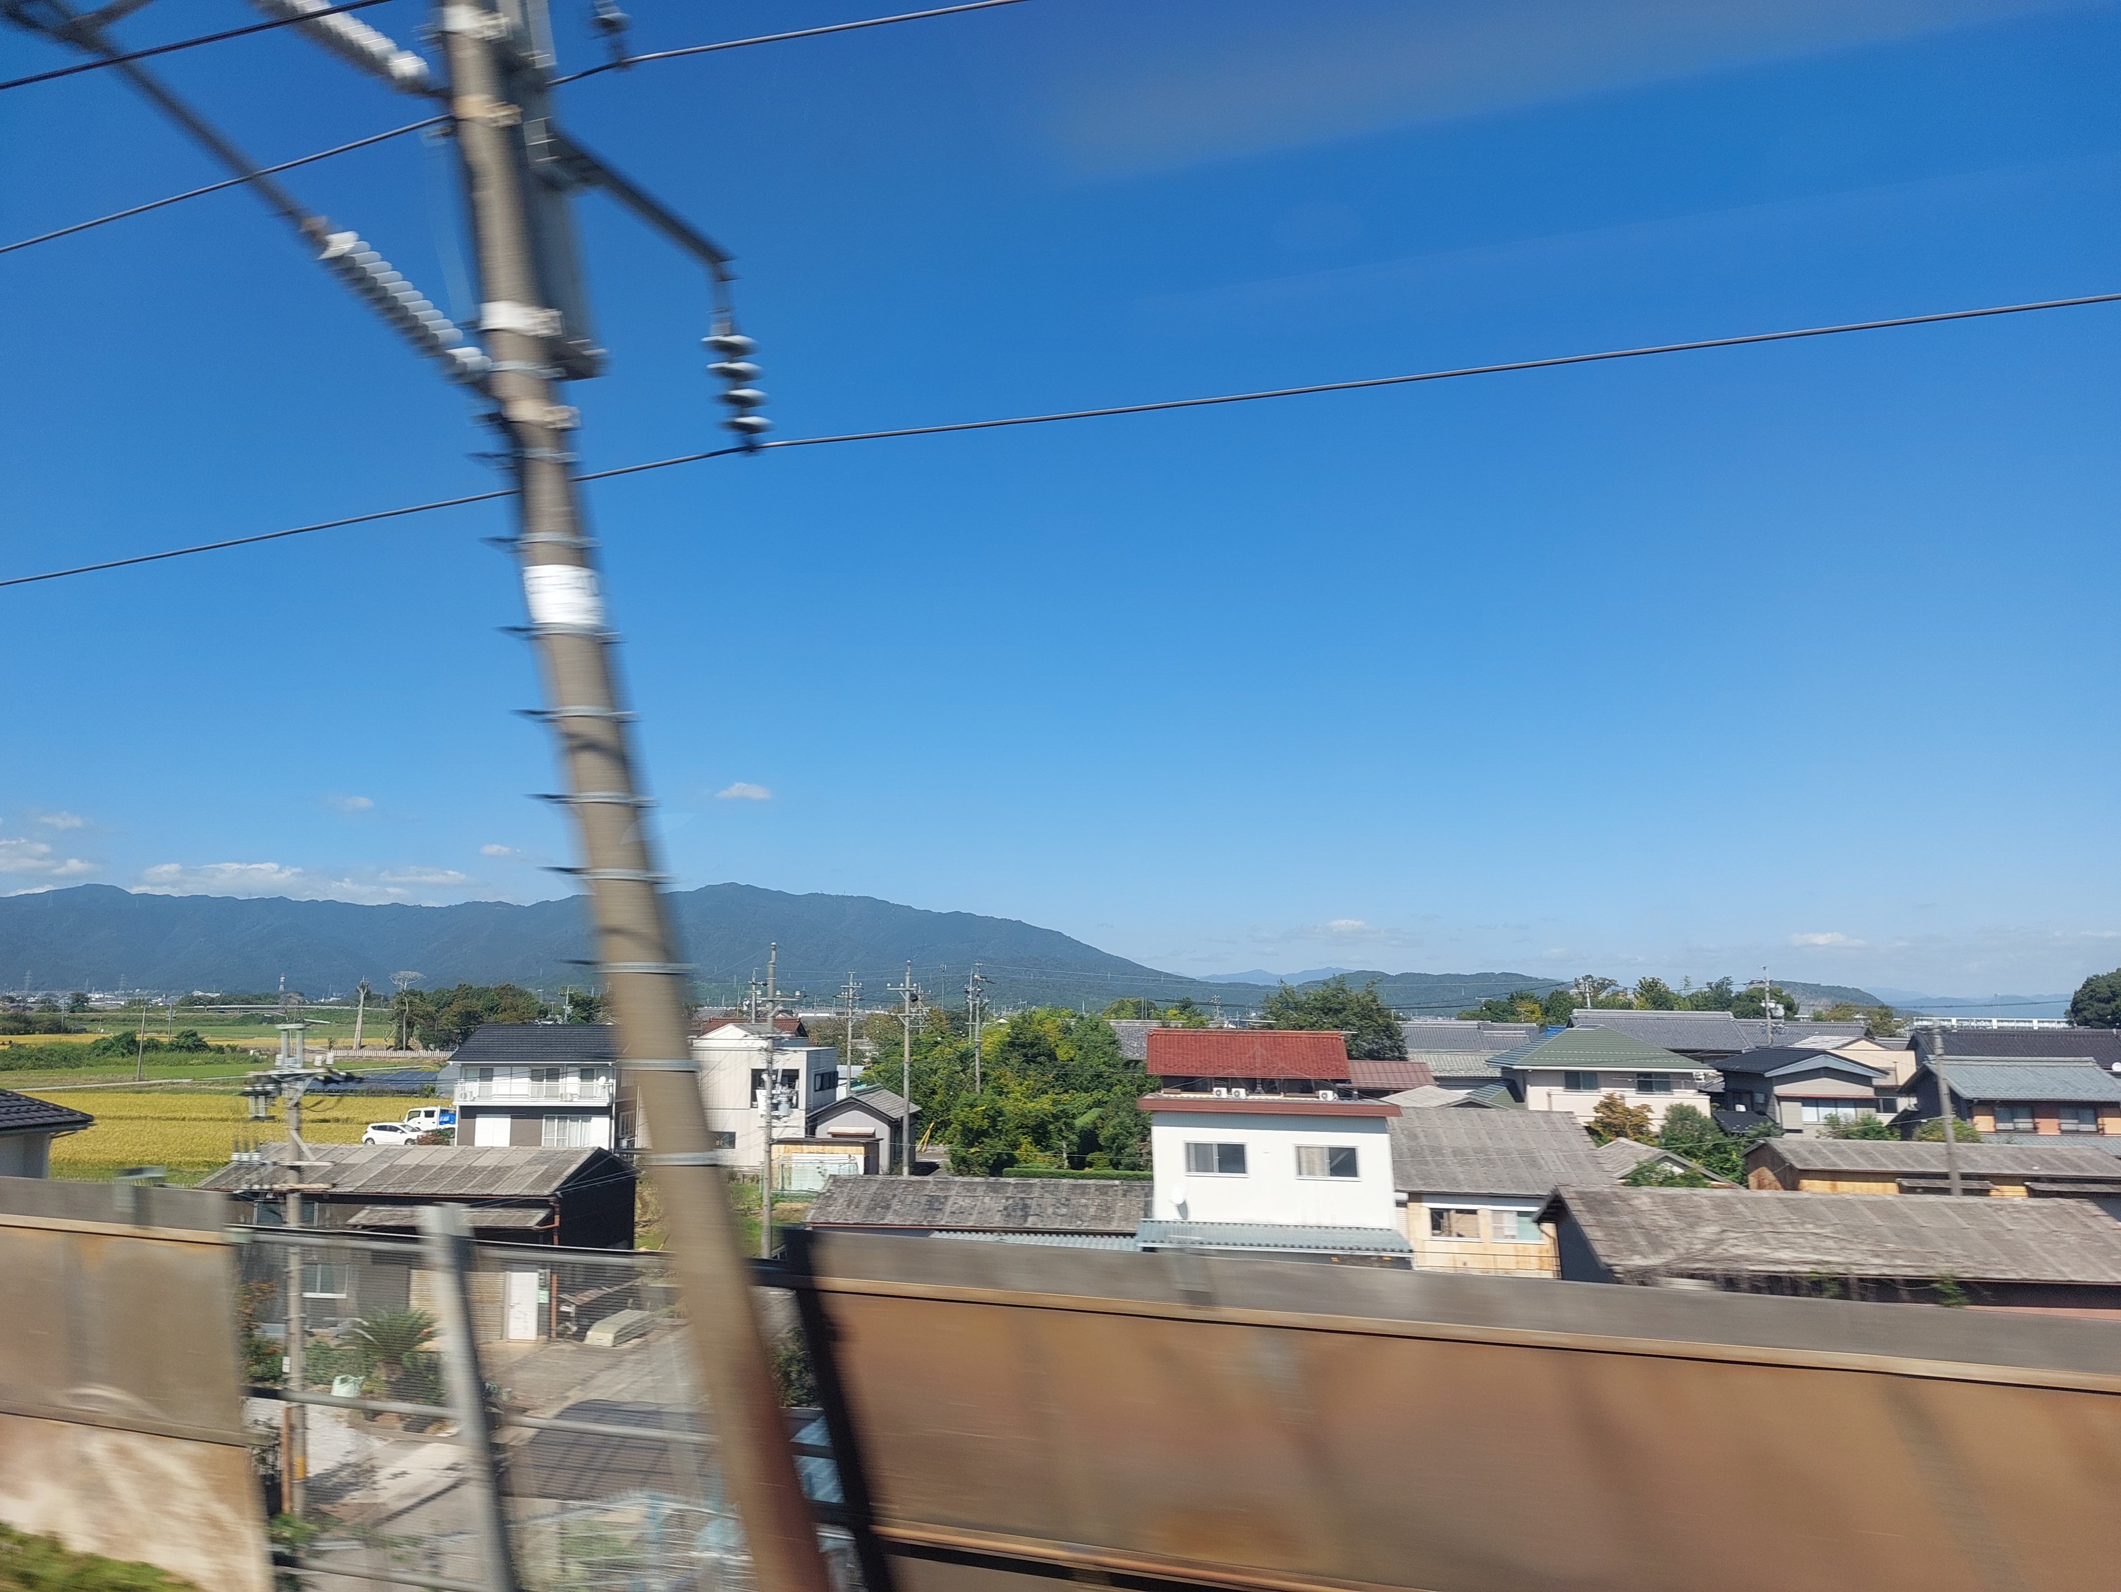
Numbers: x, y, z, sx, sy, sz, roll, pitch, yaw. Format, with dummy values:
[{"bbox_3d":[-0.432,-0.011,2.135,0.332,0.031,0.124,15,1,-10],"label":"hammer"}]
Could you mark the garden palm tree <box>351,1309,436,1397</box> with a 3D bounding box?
[{"bbox_3d":[-15.491,12.958,34.200,2.050,2.050,2.000,1,-8,0],"label":"garden palm tree"}]

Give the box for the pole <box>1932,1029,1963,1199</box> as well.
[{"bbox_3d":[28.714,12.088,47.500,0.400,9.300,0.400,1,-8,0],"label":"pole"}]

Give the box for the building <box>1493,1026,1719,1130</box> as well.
[{"bbox_3d":[32.704,18.676,90.000,11.400,8.400,9.800,0,-8,8],"label":"building"}]

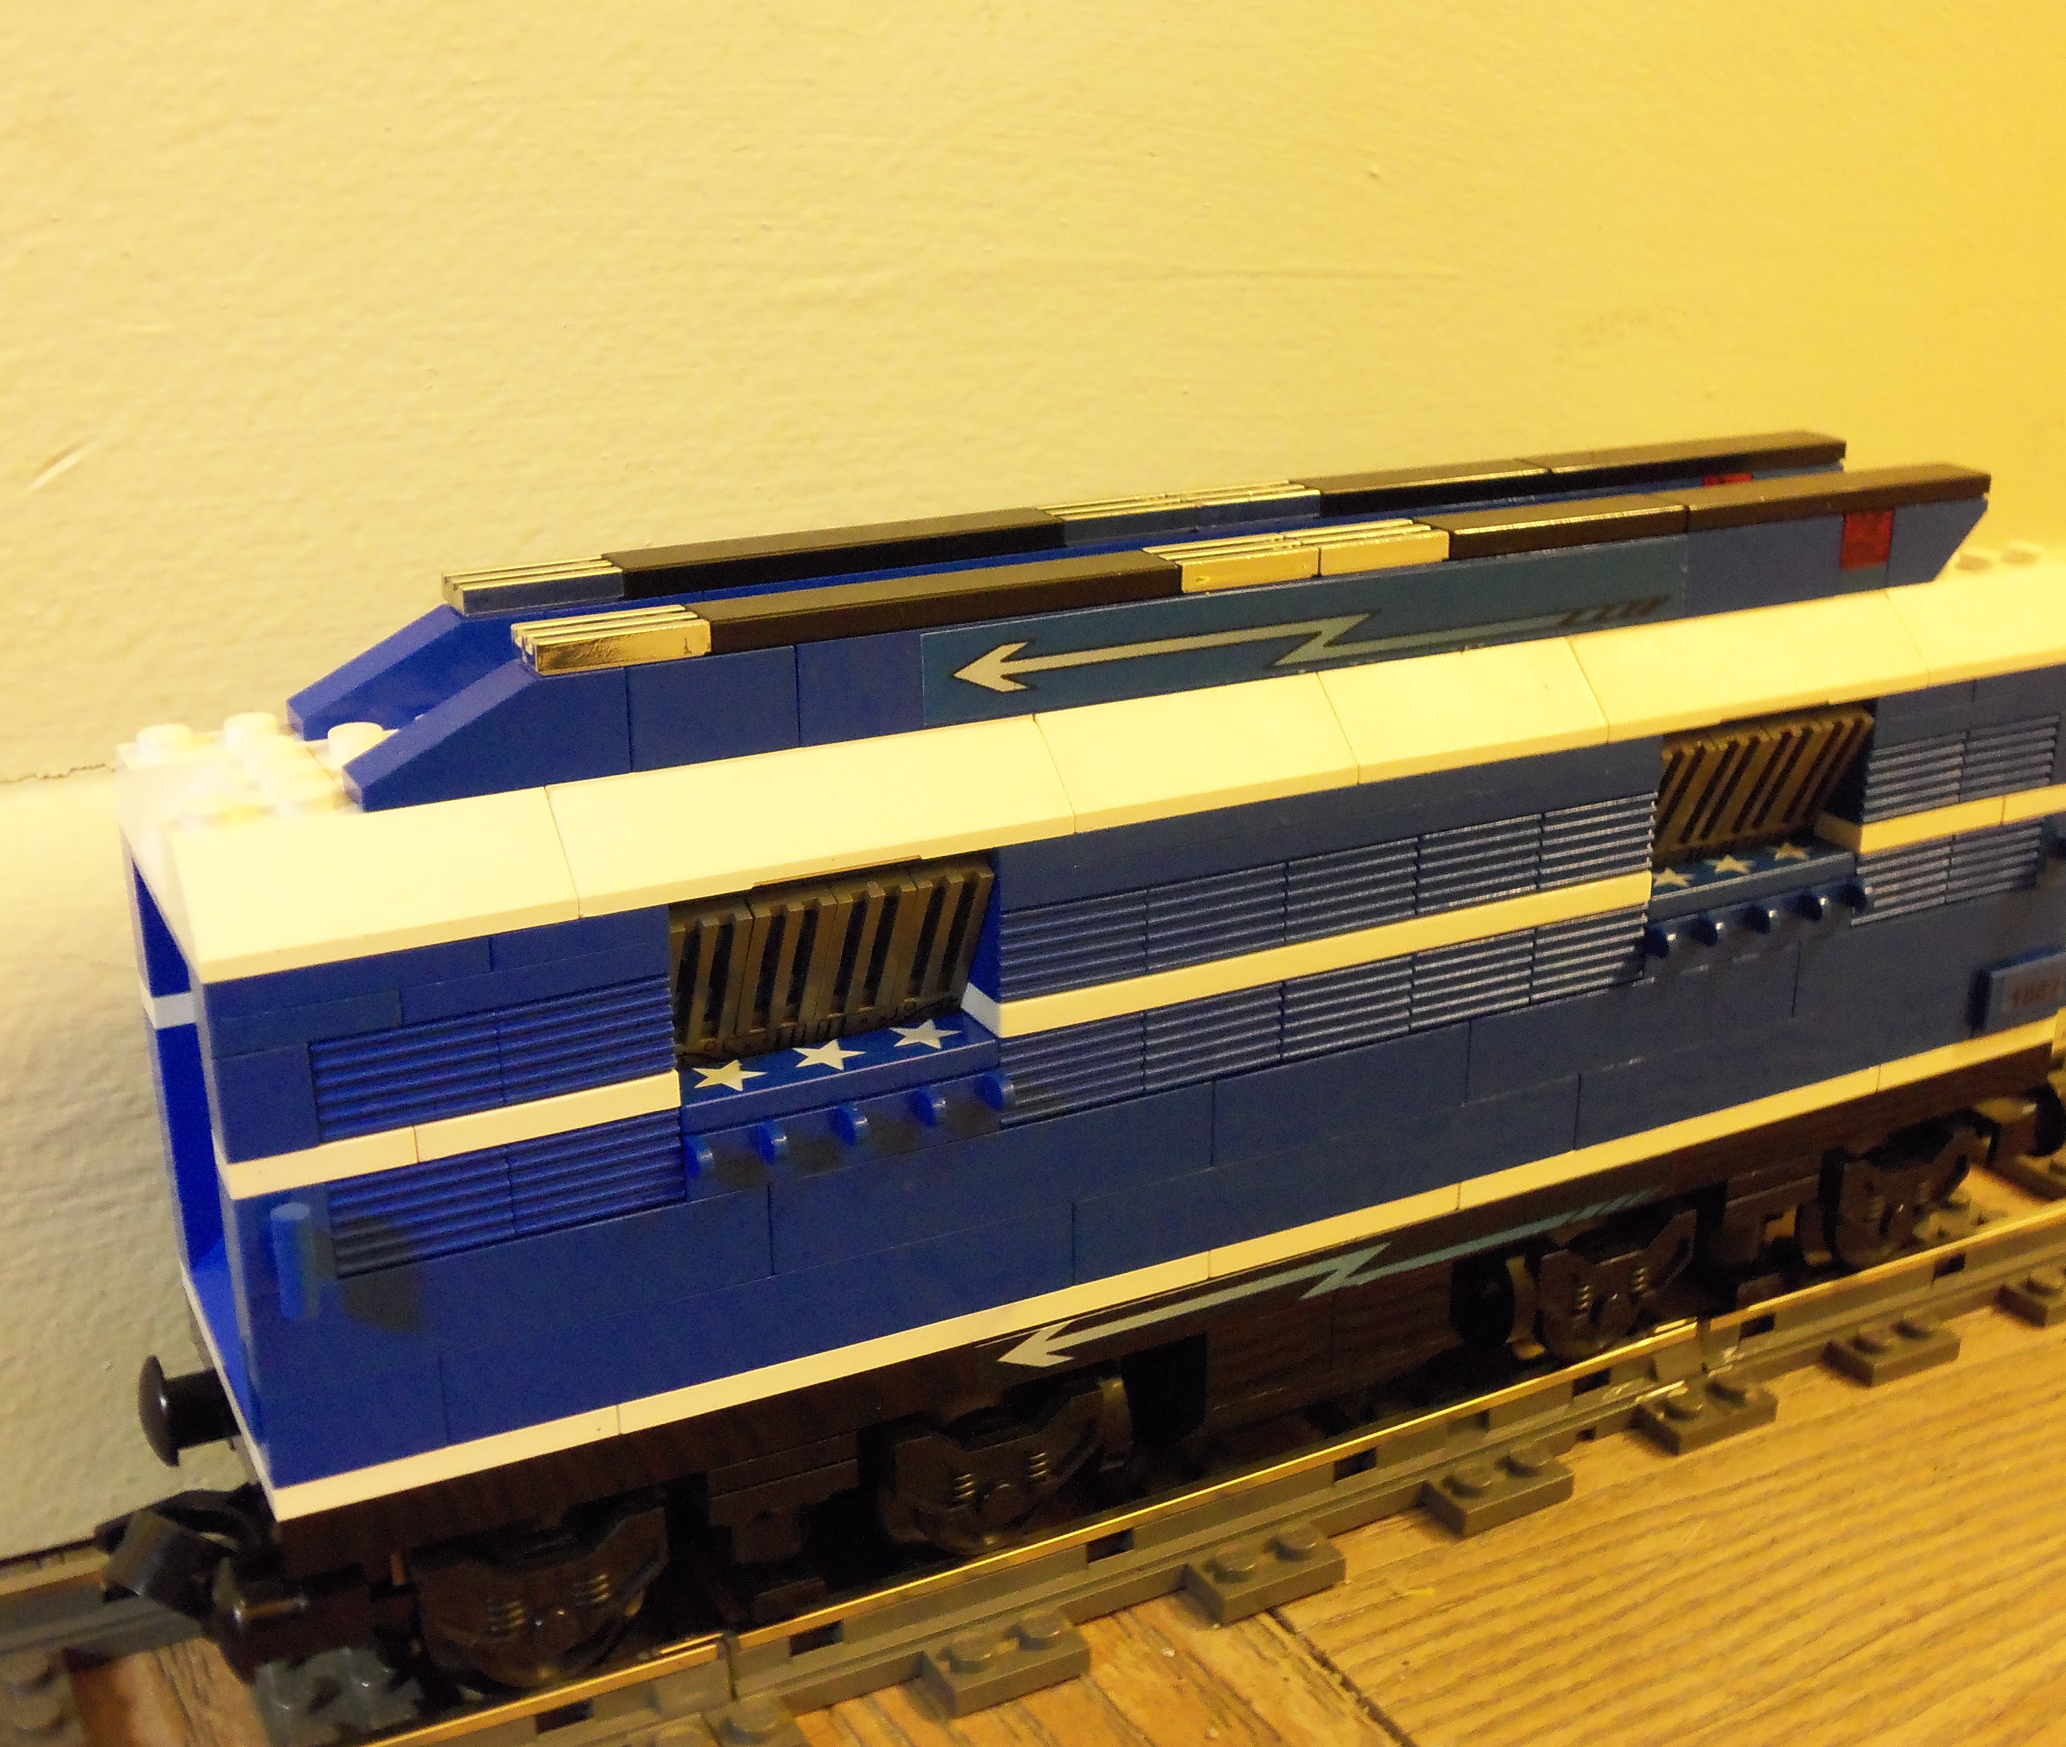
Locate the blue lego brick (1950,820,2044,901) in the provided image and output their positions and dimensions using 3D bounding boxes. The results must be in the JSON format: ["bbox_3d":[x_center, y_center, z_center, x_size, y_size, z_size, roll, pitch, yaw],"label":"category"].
[{"bbox_3d":[0.114,-0.003,0.302,0.016,0.010,0.008,-10,22,-26],"label":"blue lego brick"}]

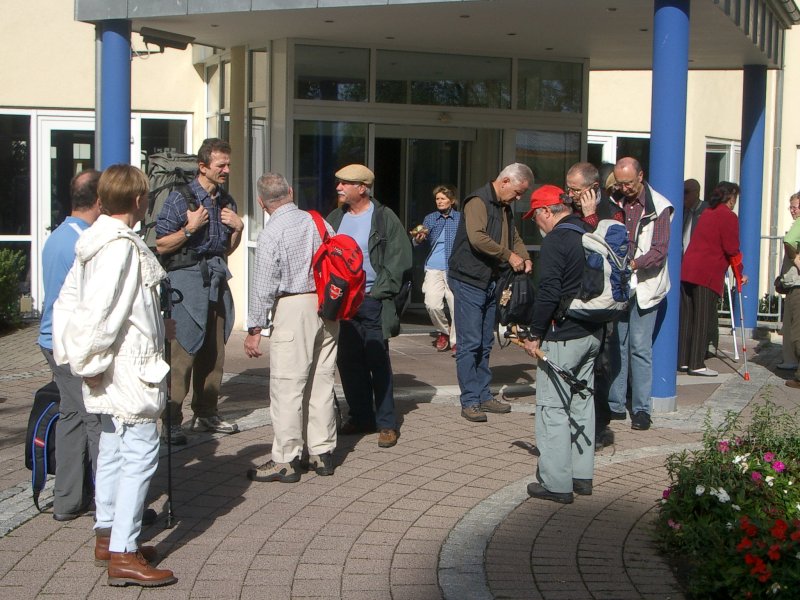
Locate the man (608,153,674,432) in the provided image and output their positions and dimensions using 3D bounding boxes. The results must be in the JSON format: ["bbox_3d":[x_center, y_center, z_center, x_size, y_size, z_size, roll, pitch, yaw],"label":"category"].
[{"bbox_3d":[1.619,-0.054,7.626,0.540,1.798,0.460,5,7,38],"label":"man"}]

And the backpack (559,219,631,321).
[{"bbox_3d":[1.012,-0.153,5.891,0.270,0.530,0.330,4,6,30],"label":"backpack"}]

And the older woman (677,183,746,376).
[{"bbox_3d":[2.760,-0.195,10.002,0.580,1.696,0.500,-1,5,-22],"label":"older woman"}]

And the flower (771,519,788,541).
[{"bbox_3d":[1.412,0.854,4.212,0.070,0.075,0.060,2,5,11],"label":"flower"}]

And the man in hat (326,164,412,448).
[{"bbox_3d":[-0.191,0.013,7.323,0.550,1.766,0.400,3,6,25],"label":"man in hat"}]

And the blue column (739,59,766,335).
[{"bbox_3d":[4.067,-1.147,13.056,0.255,3.046,0.255,1,5,0],"label":"blue column"}]

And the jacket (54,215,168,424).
[{"bbox_3d":[-1.159,0.070,4.551,0.460,0.820,0.550,0,5,-10],"label":"jacket"}]

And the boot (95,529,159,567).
[{"bbox_3d":[-1.144,1.035,4.736,0.285,0.155,0.105,0,5,-13],"label":"boot"}]

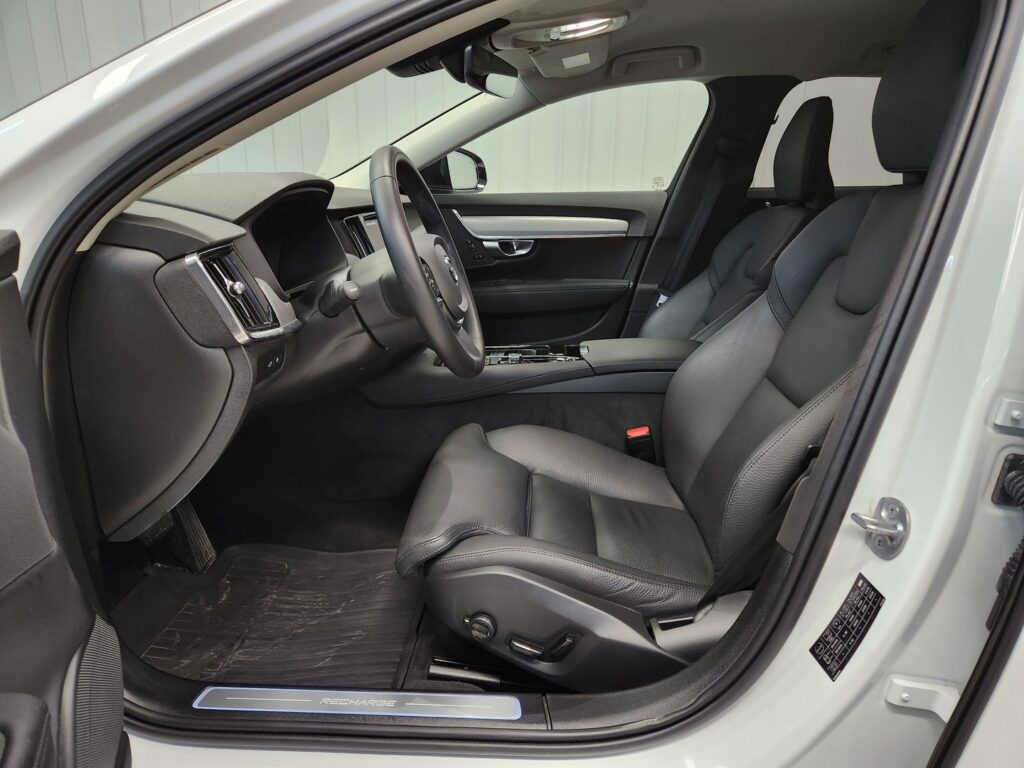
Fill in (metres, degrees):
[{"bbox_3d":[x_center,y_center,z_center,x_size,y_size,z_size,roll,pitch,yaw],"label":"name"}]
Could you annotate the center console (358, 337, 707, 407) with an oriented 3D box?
[{"bbox_3d":[0.085,-0.017,1.472,0.760,0.130,0.260,1,15,2],"label":"center console"}]

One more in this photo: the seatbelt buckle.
[{"bbox_3d":[0.254,0.120,1.330,0.047,0.080,0.030,-11,15,5],"label":"seatbelt buckle"}]

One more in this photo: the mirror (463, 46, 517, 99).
[{"bbox_3d":[-0.040,-0.596,1.314,0.038,0.070,0.235,6,16,19],"label":"mirror"}]

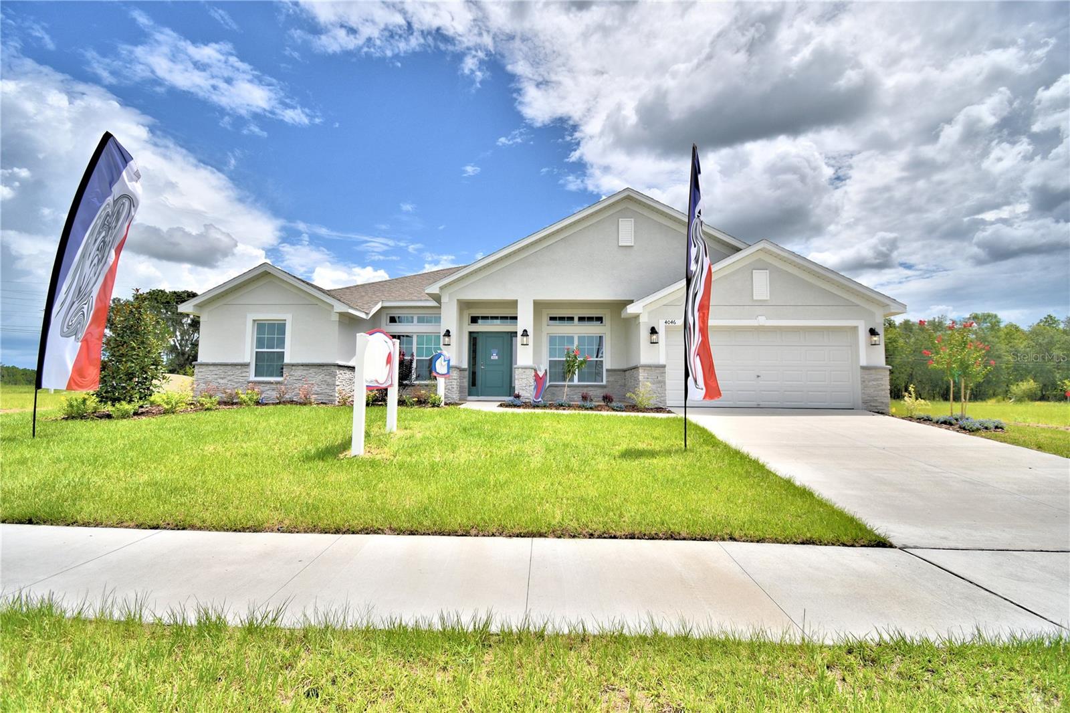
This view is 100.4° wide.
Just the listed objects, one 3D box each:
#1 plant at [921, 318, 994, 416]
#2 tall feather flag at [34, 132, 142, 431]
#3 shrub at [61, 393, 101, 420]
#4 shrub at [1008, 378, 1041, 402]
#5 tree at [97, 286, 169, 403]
[{"bbox_3d":[9.719,0.279,10.237,1.200,2.310,1.200,-3,-6,43],"label":"plant"},{"bbox_3d":[-7.462,-1.306,7.450,0.250,5.100,0.950,-3,-6,43],"label":"tall feather flag"},{"bbox_3d":[-9.490,1.031,9.325,0.560,0.560,0.560,-4,-6,45],"label":"shrub"},{"bbox_3d":[34.722,2.397,31.586,1.550,1.710,1.550,4,-6,-42],"label":"shrub"},{"bbox_3d":[-9.313,-0.159,10.307,1.220,2.810,1.220,4,-6,-42],"label":"tree"}]

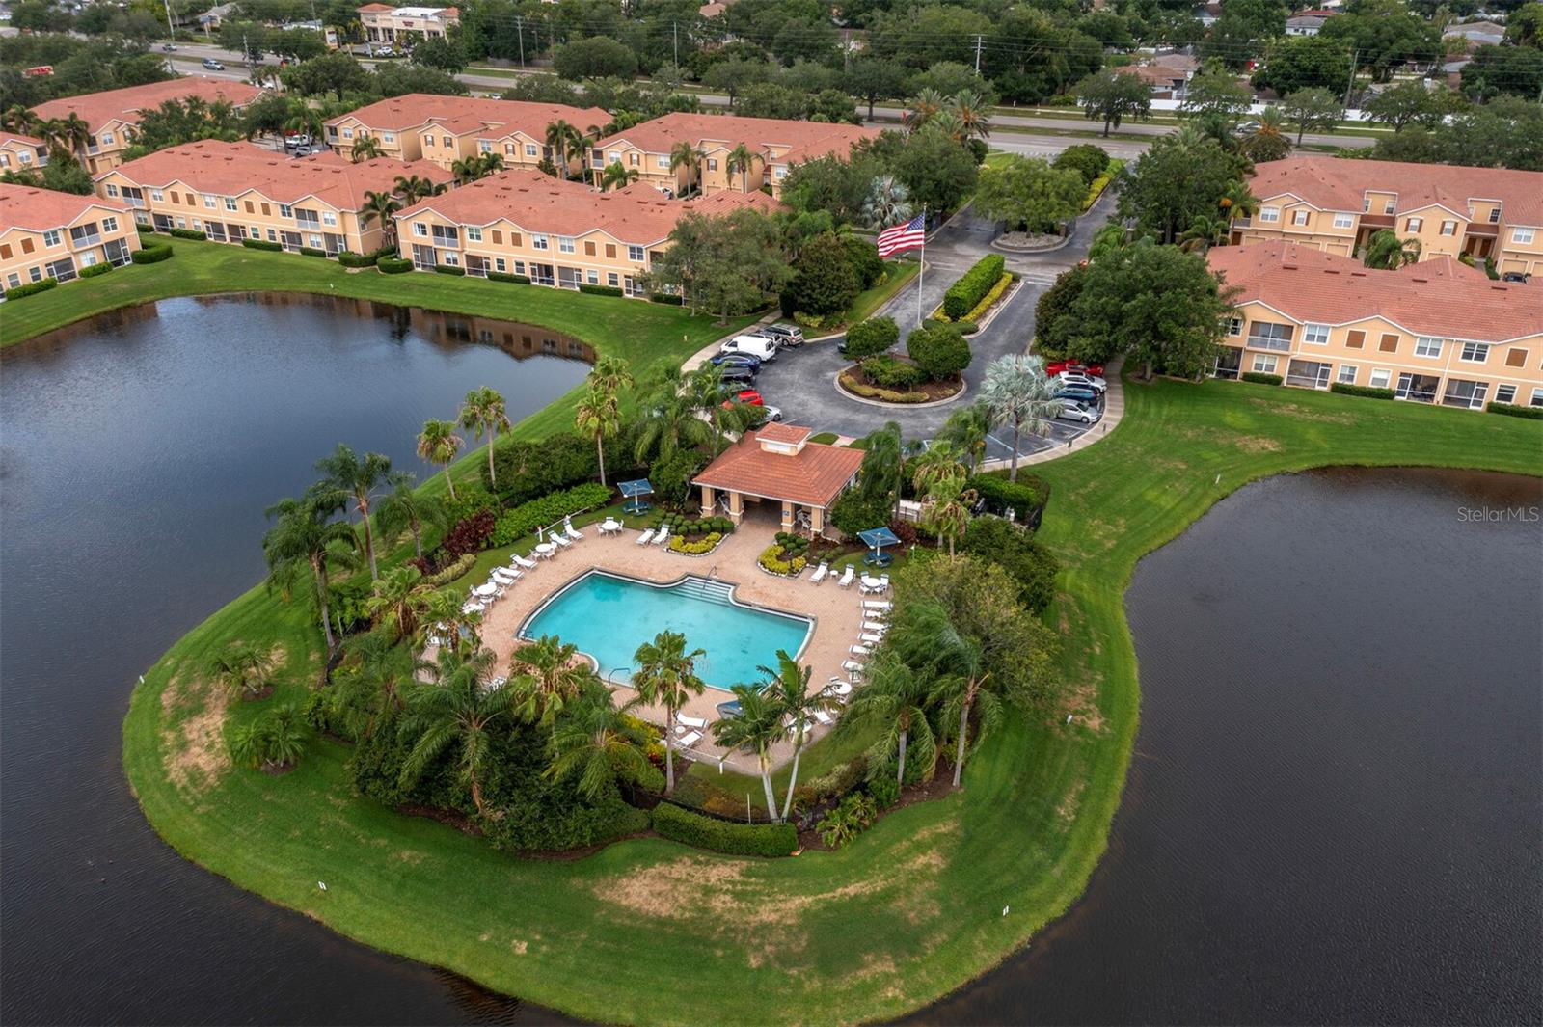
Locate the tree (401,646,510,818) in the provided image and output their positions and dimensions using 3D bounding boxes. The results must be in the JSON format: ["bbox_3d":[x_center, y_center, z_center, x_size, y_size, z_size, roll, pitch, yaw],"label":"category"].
[{"bbox_3d":[-15.029,11.328,57.968,5.000,8.800,5.000,0,28,0],"label":"tree"}]

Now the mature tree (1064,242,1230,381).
[{"bbox_3d":[34.650,-18.550,111.100,13.800,12.900,13.200,-1,29,0],"label":"mature tree"}]

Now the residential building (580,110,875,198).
[{"bbox_3d":[-2.762,-53.402,178.879,42.500,9.100,22.000,11,30,20],"label":"residential building"}]

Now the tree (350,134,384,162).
[{"bbox_3d":[-64.061,-57.479,191.043,5.800,5.400,5.800,11,30,20],"label":"tree"}]

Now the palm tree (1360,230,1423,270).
[{"bbox_3d":[72.735,-30.693,139.982,5.800,4.600,5.800,11,30,20],"label":"palm tree"}]

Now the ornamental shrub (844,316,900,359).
[{"bbox_3d":[9.880,-17.010,117.830,5.400,4.500,5.200,-1,29,0],"label":"ornamental shrub"}]

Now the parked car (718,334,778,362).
[{"bbox_3d":[-2.300,-16.570,119.750,5.500,2.100,2.020,15,32,26],"label":"parked car"}]

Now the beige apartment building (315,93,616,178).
[{"bbox_3d":[-48.165,-62.370,196.259,42.500,9.100,22.000,11,30,20],"label":"beige apartment building"}]

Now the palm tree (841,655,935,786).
[{"bbox_3d":[5.834,10.811,59.924,4.900,7.600,4.900,0,28,0],"label":"palm tree"}]

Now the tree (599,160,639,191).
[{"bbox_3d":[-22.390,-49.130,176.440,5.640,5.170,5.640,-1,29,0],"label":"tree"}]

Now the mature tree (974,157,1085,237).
[{"bbox_3d":[32.760,-39.721,151.851,13.500,9.800,13.000,0,28,0],"label":"mature tree"}]

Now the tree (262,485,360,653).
[{"bbox_3d":[-26.319,3.556,69.396,5.200,10.300,5.200,0,28,0],"label":"tree"}]

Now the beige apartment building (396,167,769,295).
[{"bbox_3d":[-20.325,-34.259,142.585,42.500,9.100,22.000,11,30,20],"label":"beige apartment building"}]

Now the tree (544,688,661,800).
[{"bbox_3d":[-8.503,12.324,61.318,5.790,6.650,5.790,-1,28,0],"label":"tree"}]

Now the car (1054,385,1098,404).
[{"bbox_3d":[27.520,-10.970,109.430,4.350,1.600,1.820,8,30,16],"label":"car"}]

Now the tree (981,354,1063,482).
[{"bbox_3d":[18.909,-6.892,92.402,6.260,10.760,6.260,-1,28,0],"label":"tree"}]

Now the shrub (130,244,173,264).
[{"bbox_3d":[-78.720,-33.040,152.340,4.400,1.200,5.000,17,34,30],"label":"shrub"}]

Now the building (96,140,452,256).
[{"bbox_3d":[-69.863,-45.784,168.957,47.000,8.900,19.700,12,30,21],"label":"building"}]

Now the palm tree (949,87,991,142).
[{"bbox_3d":[33.120,-65.512,201.548,7.130,11.100,7.130,-1,28,0],"label":"palm tree"}]

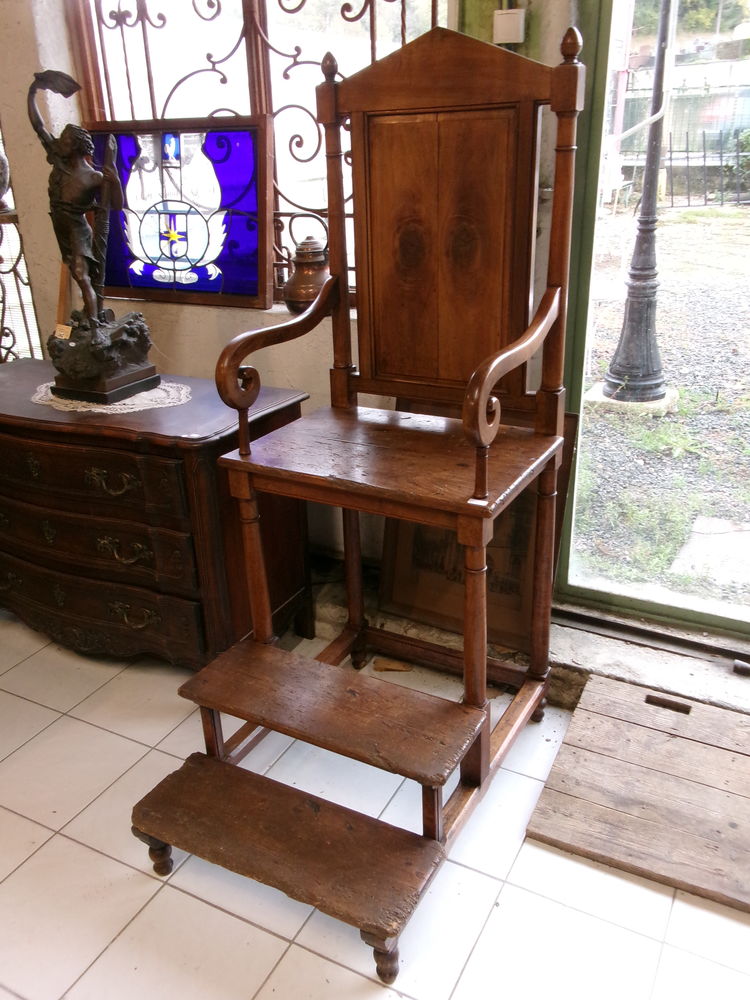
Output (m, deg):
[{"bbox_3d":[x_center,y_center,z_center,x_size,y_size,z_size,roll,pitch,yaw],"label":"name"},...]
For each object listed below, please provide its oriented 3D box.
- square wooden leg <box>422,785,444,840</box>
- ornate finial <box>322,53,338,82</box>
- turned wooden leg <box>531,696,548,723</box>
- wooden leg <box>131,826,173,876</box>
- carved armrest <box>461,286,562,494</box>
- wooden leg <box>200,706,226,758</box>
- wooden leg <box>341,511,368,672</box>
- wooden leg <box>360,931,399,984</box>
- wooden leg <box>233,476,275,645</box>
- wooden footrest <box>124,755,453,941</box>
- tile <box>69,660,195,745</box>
[{"bbox_3d":[0.121,0.610,1.645,0.038,0.185,0.036,11,26,27],"label":"square wooden leg"},{"bbox_3d":[-0.102,-0.981,1.833,0.033,0.059,0.033,-1,23,1],"label":"ornate finial"},{"bbox_3d":[0.443,0.572,2.200,0.040,0.089,0.040,11,26,27],"label":"turned wooden leg"},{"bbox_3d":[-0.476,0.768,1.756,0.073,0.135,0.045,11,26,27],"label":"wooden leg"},{"bbox_3d":[0.283,-0.220,1.641,0.035,0.346,0.446,11,27,28],"label":"carved armrest"},{"bbox_3d":[-0.378,0.522,1.893,0.038,0.185,0.036,11,26,27],"label":"wooden leg"},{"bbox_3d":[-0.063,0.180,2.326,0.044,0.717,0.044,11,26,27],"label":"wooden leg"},{"bbox_3d":[0.014,0.855,1.513,0.059,0.135,0.045,11,26,27],"label":"wooden leg"},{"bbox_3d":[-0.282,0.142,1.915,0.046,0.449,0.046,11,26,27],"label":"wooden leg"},{"bbox_3d":[-0.194,0.695,1.672,0.642,0.036,0.212,11,26,27],"label":"wooden footrest"},{"bbox_3d":[-0.658,0.579,2.358,0.323,0.010,0.323,10,26,26],"label":"tile"}]

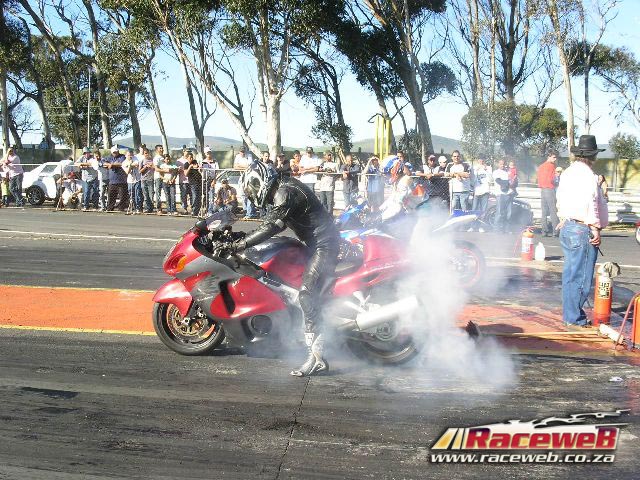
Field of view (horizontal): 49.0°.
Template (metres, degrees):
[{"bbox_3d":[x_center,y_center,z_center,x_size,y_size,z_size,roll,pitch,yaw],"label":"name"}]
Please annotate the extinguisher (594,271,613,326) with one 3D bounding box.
[{"bbox_3d":[2.820,0.562,6.944,0.180,0.550,0.180,3,8,20],"label":"extinguisher"}]

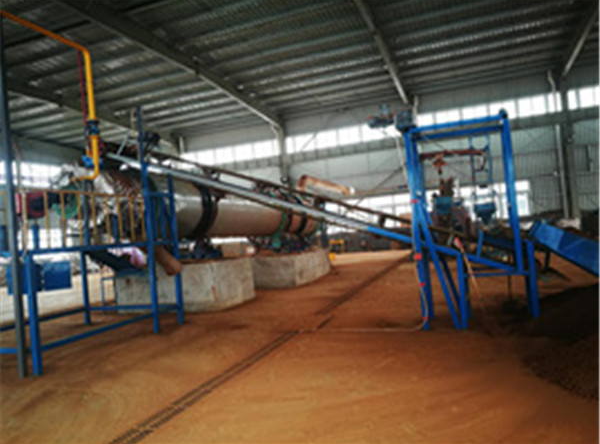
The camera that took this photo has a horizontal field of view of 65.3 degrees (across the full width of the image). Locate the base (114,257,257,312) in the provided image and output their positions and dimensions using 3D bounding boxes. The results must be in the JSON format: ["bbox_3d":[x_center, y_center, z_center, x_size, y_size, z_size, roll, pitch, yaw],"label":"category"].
[{"bbox_3d":[-2.789,1.562,11.651,2.848,1.088,1.936,-5,-1,21],"label":"base"}]

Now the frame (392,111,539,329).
[{"bbox_3d":[2.560,0.025,7.124,1.648,3.024,0.928,-5,-1,21],"label":"frame"}]

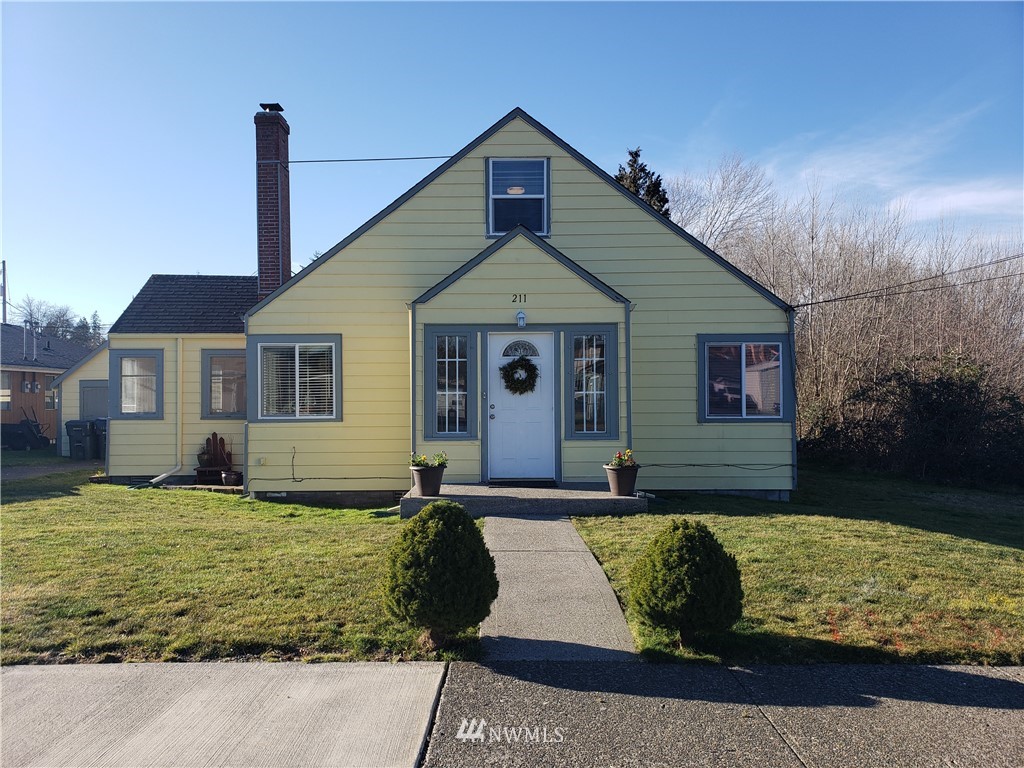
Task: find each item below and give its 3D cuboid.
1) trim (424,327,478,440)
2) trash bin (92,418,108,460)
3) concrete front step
[{"bbox_3d":[-0.846,-0.009,10.735,0.749,1.597,0.110,0,-1,1],"label":"trim"},{"bbox_3d":[-11.158,1.560,21.585,0.660,1.100,0.780,0,-1,-7],"label":"trash bin"},{"bbox_3d":[0.160,1.500,9.969,2.960,0.218,1.510,0,-1,1],"label":"concrete front step"}]

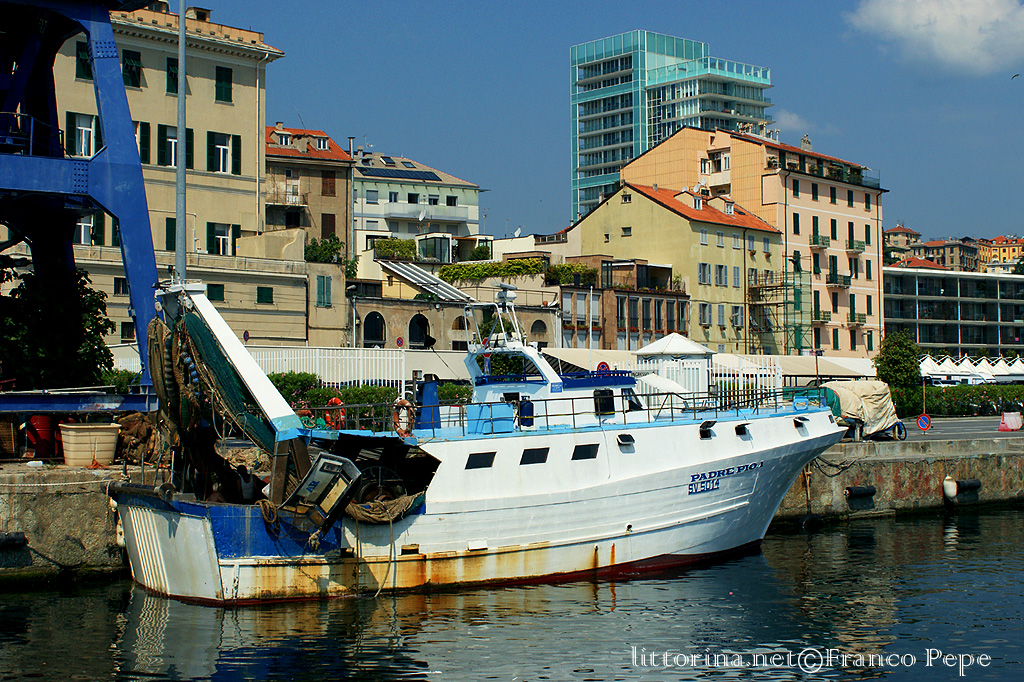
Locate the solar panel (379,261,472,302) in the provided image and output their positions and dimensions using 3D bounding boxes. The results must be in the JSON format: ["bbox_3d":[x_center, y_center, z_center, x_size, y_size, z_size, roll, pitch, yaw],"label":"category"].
[{"bbox_3d":[-5.544,-3.915,96.097,2.500,0.200,7.660,1,21,-42],"label":"solar panel"}]

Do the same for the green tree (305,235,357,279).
[{"bbox_3d":[-10.758,-4.981,87.158,2.900,2.500,1.900,0,-1,0],"label":"green tree"}]

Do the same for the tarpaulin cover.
[{"bbox_3d":[11.572,2.165,48.960,2.100,1.850,1.600,1,-2,-33],"label":"tarpaulin cover"}]

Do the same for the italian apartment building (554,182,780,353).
[{"bbox_3d":[13.353,-3.685,122.536,12.830,17.530,13.160,-1,-2,42],"label":"italian apartment building"}]

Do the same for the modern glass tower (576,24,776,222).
[{"bbox_3d":[29.550,-23.720,276.189,19.180,65.440,33.430,1,-2,-40],"label":"modern glass tower"}]

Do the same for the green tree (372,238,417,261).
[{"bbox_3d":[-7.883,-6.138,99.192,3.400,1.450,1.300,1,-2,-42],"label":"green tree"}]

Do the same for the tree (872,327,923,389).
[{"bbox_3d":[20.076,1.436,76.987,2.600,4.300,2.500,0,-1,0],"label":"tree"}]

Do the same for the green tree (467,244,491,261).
[{"bbox_3d":[-2.315,-6.117,102.192,1.600,1.150,1.400,0,-1,0],"label":"green tree"}]

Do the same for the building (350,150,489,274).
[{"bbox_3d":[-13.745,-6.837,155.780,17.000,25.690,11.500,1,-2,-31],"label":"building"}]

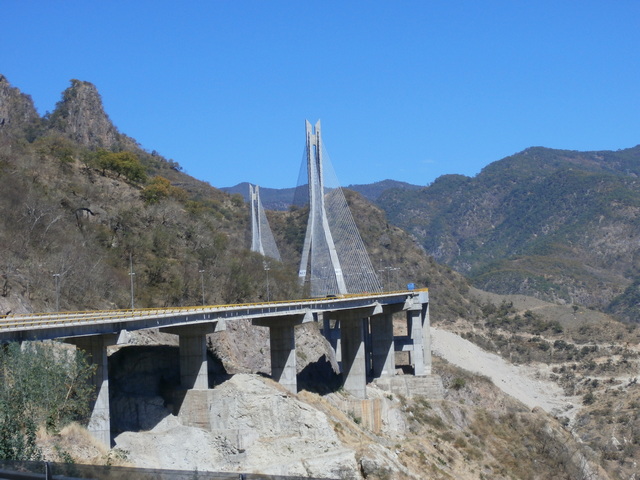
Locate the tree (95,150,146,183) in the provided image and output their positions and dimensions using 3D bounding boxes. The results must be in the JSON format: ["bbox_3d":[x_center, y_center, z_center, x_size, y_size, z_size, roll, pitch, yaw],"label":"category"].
[{"bbox_3d":[-73.267,-26.993,550.000,18.500,11.700,14.500,-2,1,-7],"label":"tree"}]

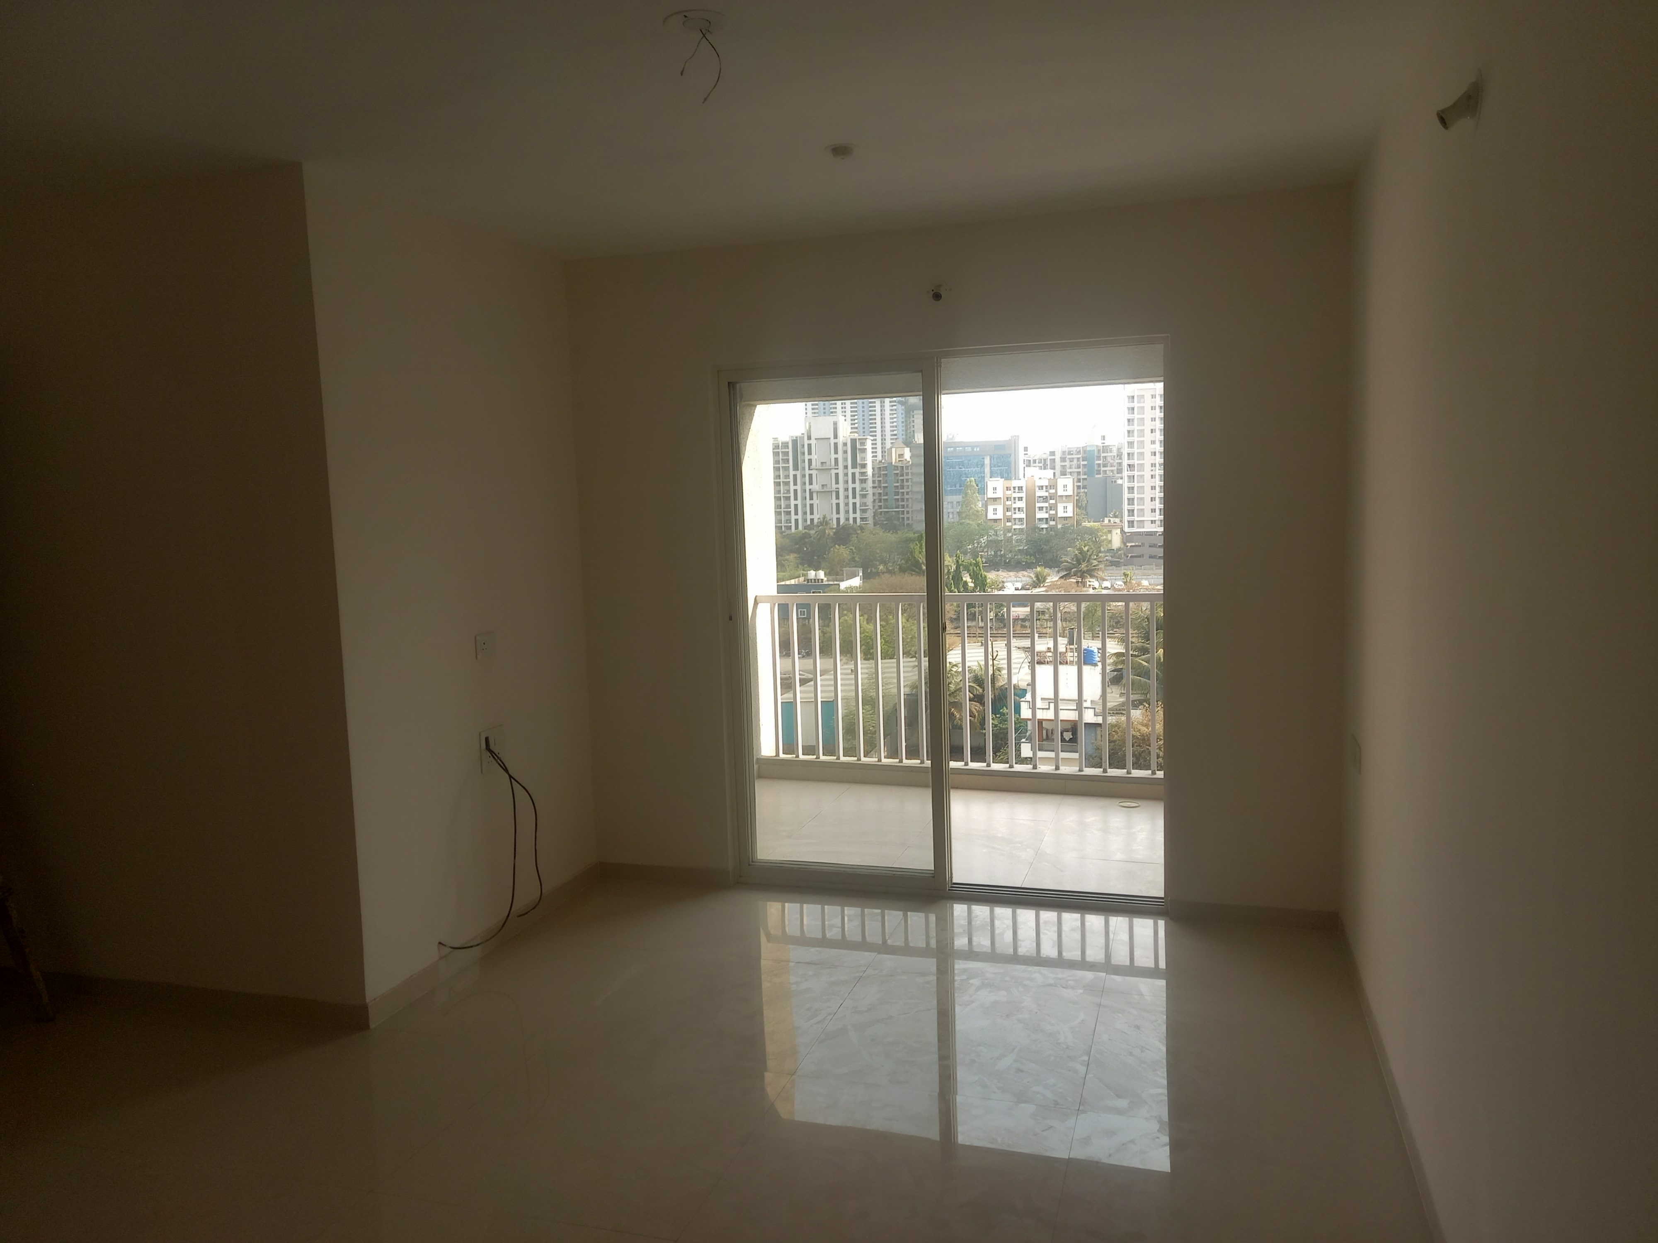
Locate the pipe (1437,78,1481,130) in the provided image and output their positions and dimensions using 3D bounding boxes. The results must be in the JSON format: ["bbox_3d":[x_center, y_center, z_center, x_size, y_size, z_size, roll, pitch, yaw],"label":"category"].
[{"bbox_3d":[1.181,-0.969,2.250,0.073,0.086,0.066,0,6,17],"label":"pipe"}]

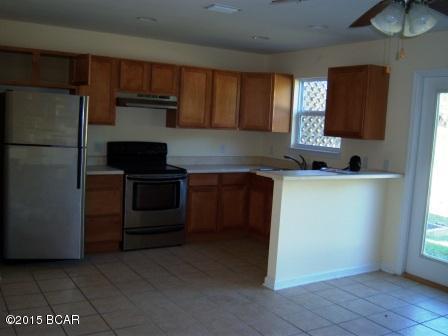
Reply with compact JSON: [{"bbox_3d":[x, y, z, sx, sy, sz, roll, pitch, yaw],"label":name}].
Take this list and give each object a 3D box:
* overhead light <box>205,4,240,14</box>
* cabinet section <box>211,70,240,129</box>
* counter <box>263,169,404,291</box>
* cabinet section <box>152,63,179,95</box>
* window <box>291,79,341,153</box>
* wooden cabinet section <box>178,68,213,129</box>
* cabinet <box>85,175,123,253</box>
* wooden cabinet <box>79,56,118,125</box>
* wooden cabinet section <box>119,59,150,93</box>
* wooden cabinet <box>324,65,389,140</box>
[{"bbox_3d":[-0.007,-1.333,3.929,0.300,0.050,0.180,-1,7,-31],"label":"overhead light"},{"bbox_3d":[-0.051,-0.890,6.181,0.459,0.759,0.328,-1,7,-31],"label":"cabinet section"},{"bbox_3d":[1.006,0.559,4.642,1.480,1.045,0.380,-1,7,-31],"label":"counter"},{"bbox_3d":[-0.794,-1.075,5.705,0.381,0.357,0.328,-1,7,-31],"label":"cabinet section"},{"bbox_3d":[1.157,-0.664,5.790,0.100,0.910,0.915,-1,7,-31],"label":"window"},{"bbox_3d":[-0.444,-0.882,5.944,0.459,0.759,0.328,-1,7,-31],"label":"wooden cabinet section"},{"bbox_3d":[-1.479,0.448,5.303,0.445,0.875,0.620,-1,7,-31],"label":"cabinet"},{"bbox_3d":[-1.484,-0.877,5.292,0.445,0.754,0.325,-1,7,-31],"label":"wooden cabinet"},{"bbox_3d":[-1.121,-1.069,5.508,0.381,0.357,0.328,-1,7,-31],"label":"wooden cabinet section"},{"bbox_3d":[1.407,-0.702,5.024,0.330,0.754,0.560,-1,7,-31],"label":"wooden cabinet"}]

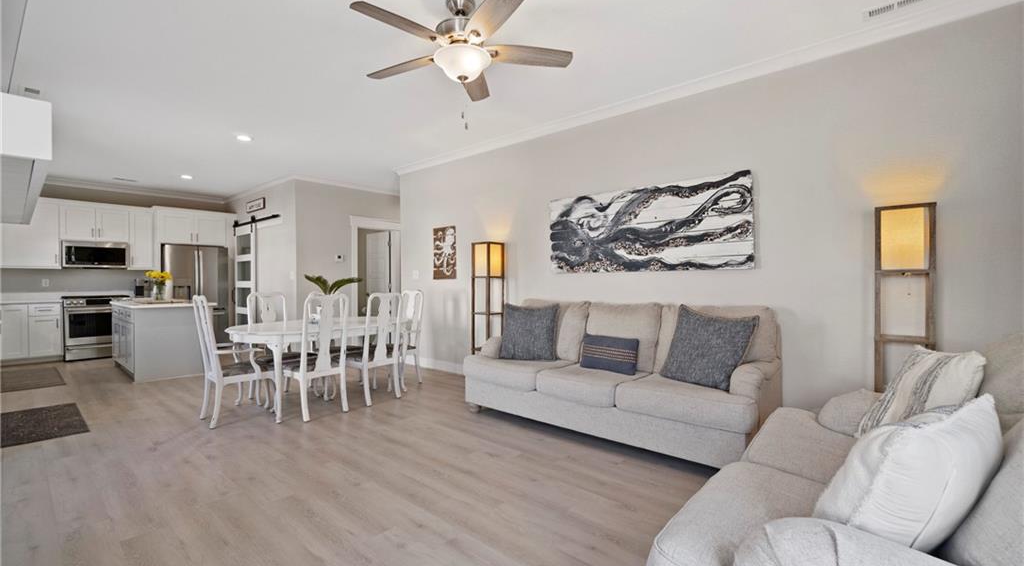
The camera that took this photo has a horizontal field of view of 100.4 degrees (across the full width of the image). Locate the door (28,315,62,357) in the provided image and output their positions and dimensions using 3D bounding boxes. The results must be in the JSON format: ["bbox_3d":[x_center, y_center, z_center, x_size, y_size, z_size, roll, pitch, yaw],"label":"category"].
[{"bbox_3d":[-6.550,0.751,5.993,0.025,0.580,0.310,0,1,41],"label":"door"}]

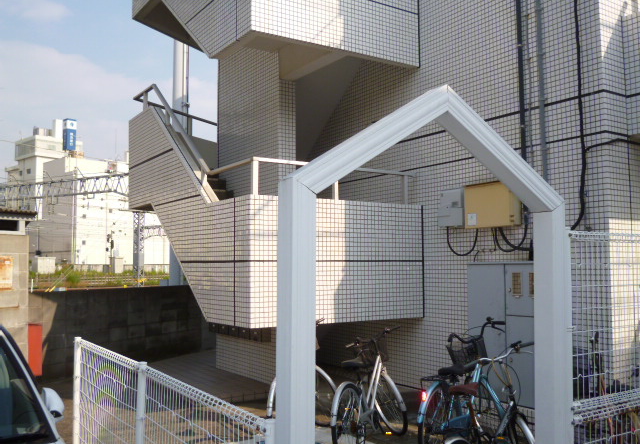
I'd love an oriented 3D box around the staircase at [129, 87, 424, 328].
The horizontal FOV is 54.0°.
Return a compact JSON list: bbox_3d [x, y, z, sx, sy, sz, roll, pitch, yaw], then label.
[{"bbox_3d":[-0.853,-0.372,8.539,2.280,3.150,4.100,2,-5,-33],"label":"staircase"}]

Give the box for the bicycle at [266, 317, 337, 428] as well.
[{"bbox_3d":[-0.150,1.557,6.073,0.570,1.080,1.800,-2,-4,20],"label":"bicycle"}]

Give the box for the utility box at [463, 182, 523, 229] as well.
[{"bbox_3d":[1.769,-0.162,6.433,0.180,0.440,0.574,2,-5,-33],"label":"utility box"}]

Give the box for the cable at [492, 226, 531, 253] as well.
[{"bbox_3d":[1.910,0.174,6.234,0.100,0.247,0.468,2,-5,-33],"label":"cable"}]

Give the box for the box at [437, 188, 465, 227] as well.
[{"bbox_3d":[1.483,-0.142,6.923,0.120,0.409,0.363,2,-5,-33],"label":"box"}]

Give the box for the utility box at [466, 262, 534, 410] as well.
[{"bbox_3d":[1.887,1.071,6.140,0.220,1.352,0.980,2,-5,-33],"label":"utility box"}]

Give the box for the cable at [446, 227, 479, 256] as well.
[{"bbox_3d":[1.535,0.215,6.795,0.070,0.311,0.461,2,-5,-33],"label":"cable"}]

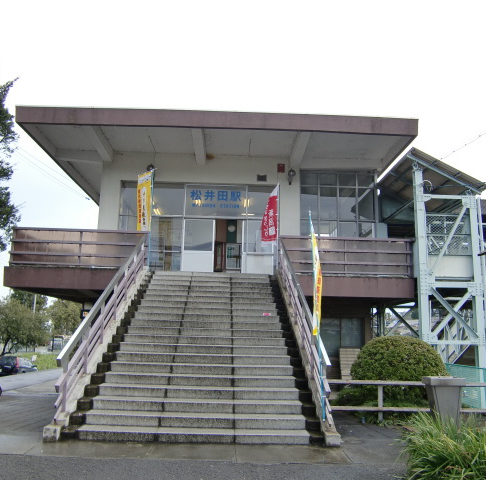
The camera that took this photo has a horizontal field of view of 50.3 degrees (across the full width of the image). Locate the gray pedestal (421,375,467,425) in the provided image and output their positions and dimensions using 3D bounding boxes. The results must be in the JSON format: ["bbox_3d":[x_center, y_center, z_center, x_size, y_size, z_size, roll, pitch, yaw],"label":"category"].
[{"bbox_3d":[2.928,2.432,7.546,0.500,0.780,0.420,2,-10,-2],"label":"gray pedestal"}]

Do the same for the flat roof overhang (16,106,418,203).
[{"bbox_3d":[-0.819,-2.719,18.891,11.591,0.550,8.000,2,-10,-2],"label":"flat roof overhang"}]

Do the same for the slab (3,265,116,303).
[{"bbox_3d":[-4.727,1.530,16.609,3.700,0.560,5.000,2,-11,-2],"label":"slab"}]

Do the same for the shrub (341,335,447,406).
[{"bbox_3d":[3.341,2.861,11.137,2.200,1.631,2.100,2,-11,-2],"label":"shrub"}]

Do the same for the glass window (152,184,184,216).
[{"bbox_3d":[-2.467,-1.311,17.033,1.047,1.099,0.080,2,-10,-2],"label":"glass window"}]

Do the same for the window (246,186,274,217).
[{"bbox_3d":[0.687,-1.255,17.408,1.072,1.043,0.100,2,-11,-2],"label":"window"}]

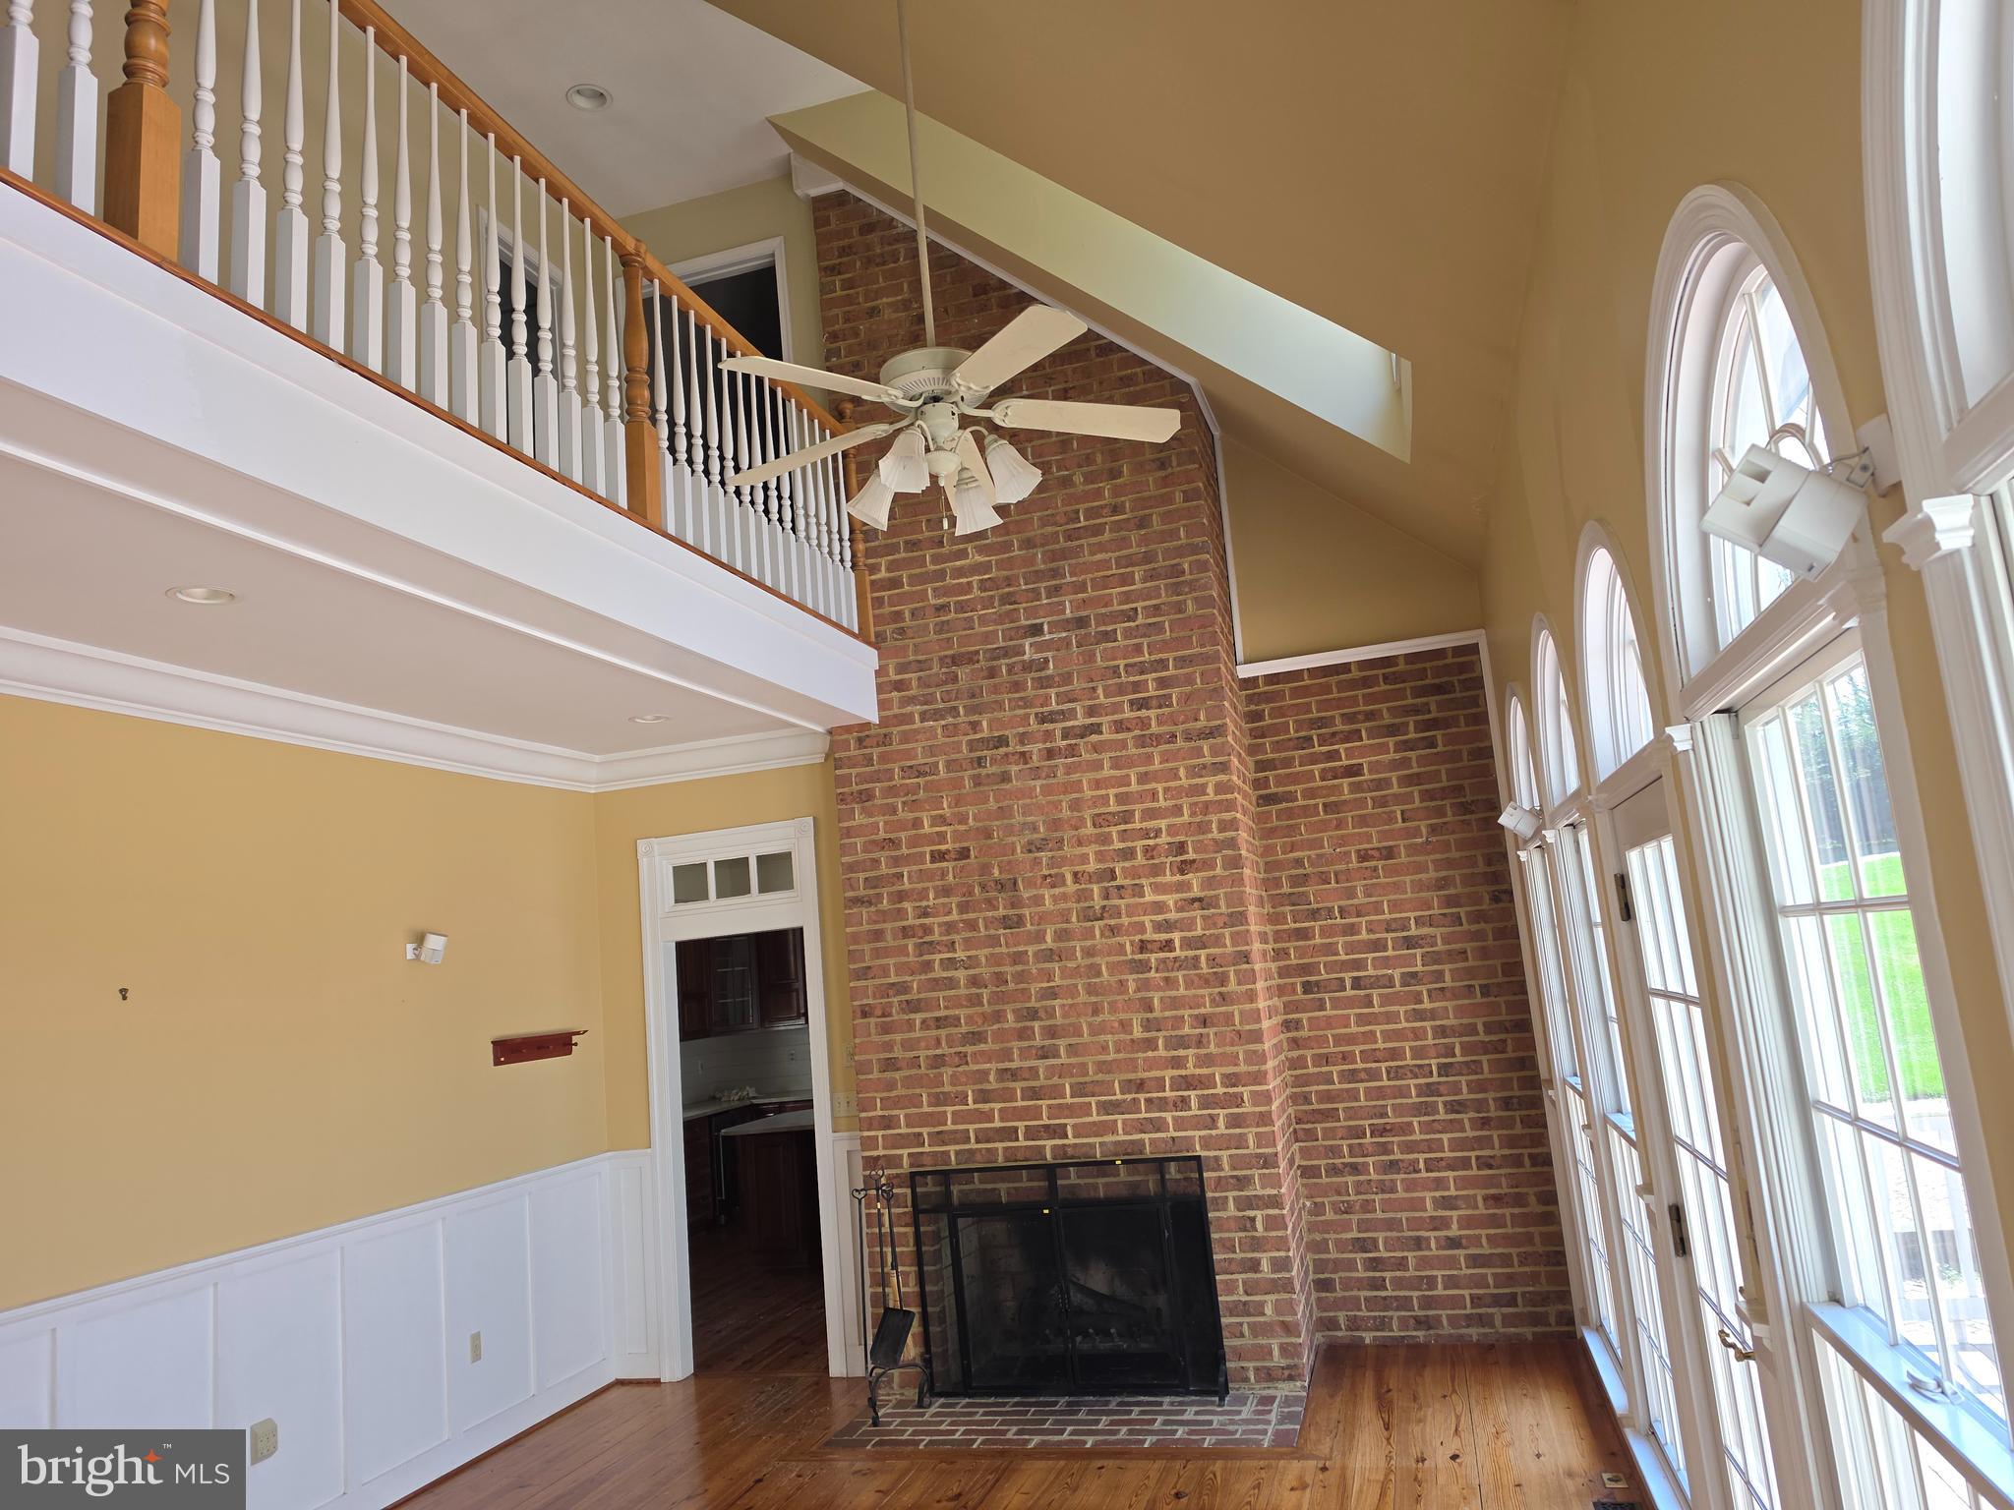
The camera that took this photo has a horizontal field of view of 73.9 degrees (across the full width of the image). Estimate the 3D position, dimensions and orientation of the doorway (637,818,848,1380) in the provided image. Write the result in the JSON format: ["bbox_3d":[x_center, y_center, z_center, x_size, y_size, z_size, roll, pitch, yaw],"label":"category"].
[{"bbox_3d":[-1.261,1.624,6.398,0.947,2.549,0.137,-7,-9,15],"label":"doorway"}]

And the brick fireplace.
[{"bbox_3d":[0.689,-0.136,6.168,2.937,5.607,0.658,-7,-9,15],"label":"brick fireplace"}]

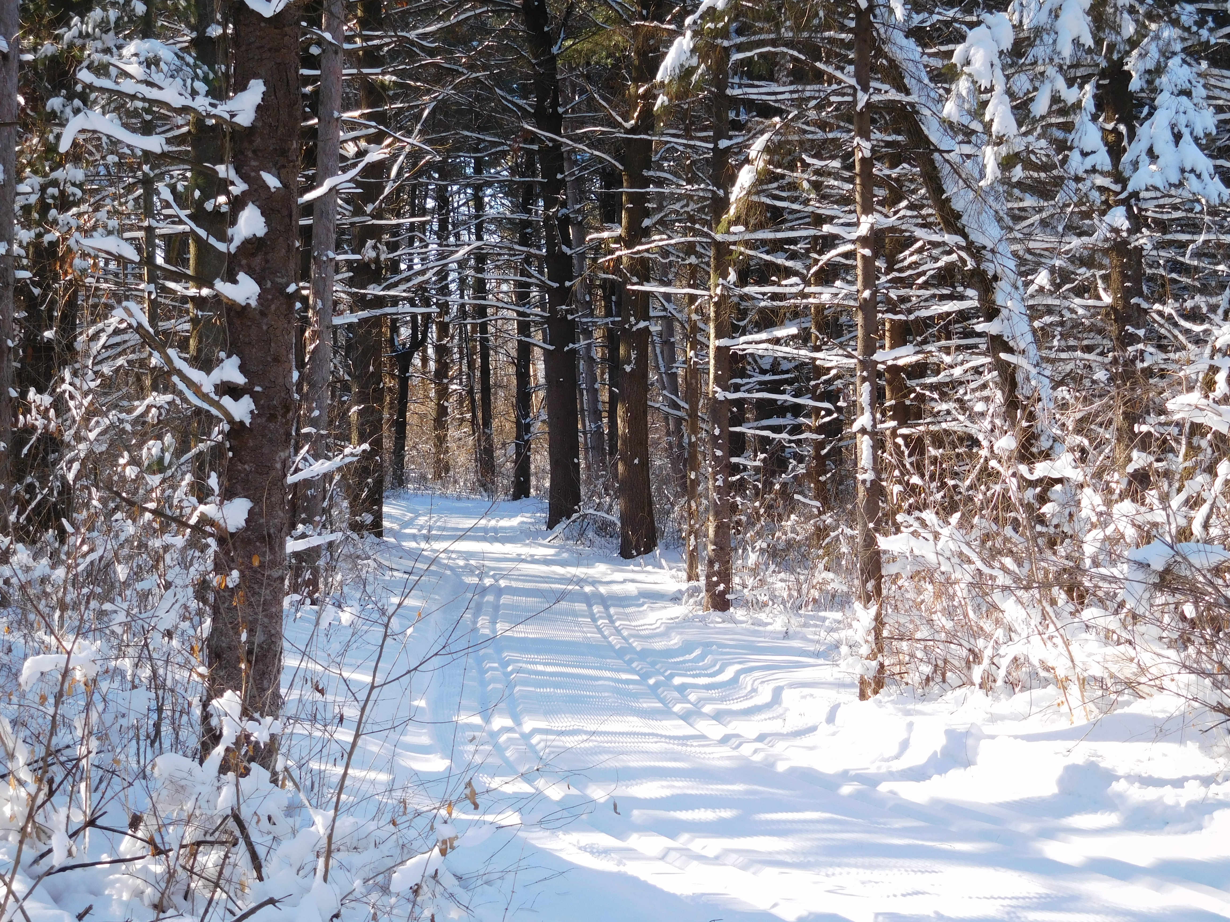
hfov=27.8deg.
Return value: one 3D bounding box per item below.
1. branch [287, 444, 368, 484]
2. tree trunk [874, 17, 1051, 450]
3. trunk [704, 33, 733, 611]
[{"bbox_3d":[-1.455,0.017,12.600,0.410,0.200,0.250,0,0,0],"label":"branch"},{"bbox_3d":[3.203,-2.056,22.500,0.580,4.150,0.500,-20,0,0],"label":"tree trunk"},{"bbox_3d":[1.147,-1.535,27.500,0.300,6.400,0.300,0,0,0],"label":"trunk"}]

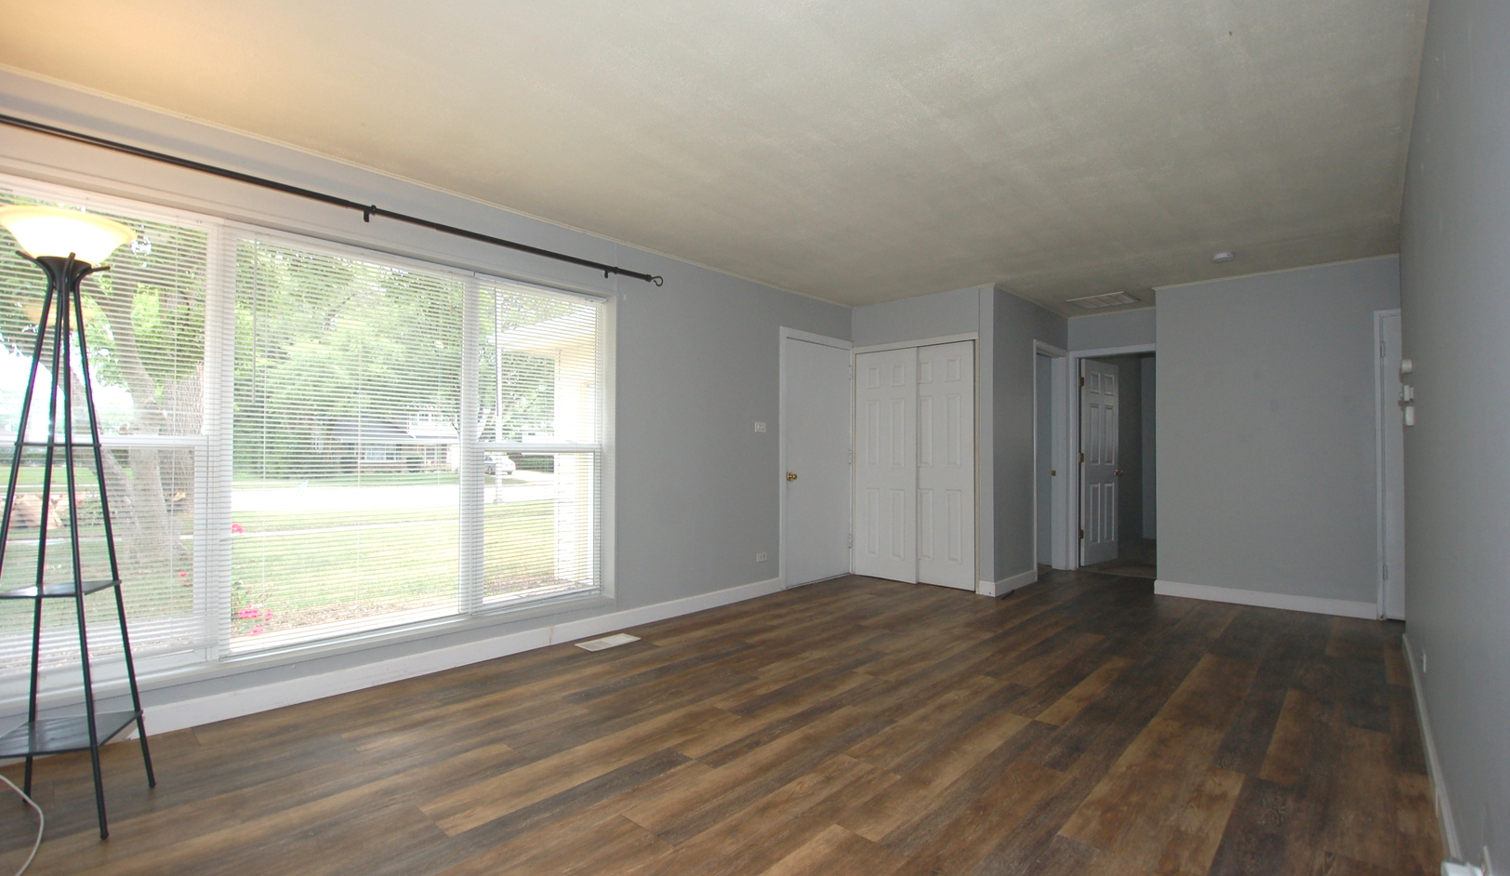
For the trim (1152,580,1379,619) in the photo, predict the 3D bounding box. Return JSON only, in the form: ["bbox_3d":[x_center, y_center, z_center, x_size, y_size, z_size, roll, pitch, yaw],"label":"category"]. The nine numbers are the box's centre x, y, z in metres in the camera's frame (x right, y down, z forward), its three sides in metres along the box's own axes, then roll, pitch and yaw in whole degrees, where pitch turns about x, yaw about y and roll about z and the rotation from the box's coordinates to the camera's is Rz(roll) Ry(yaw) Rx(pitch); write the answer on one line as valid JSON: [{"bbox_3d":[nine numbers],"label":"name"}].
[{"bbox_3d":[3.670,1.181,4.609,1.250,0.105,0.020,-1,-2,41],"label":"trim"}]

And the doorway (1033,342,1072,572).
[{"bbox_3d":[2.679,0.226,5.777,0.130,2.050,0.810,-1,-2,44],"label":"doorway"}]

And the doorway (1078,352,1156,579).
[{"bbox_3d":[3.421,0.242,5.844,0.730,2.030,0.120,-1,-2,44],"label":"doorway"}]

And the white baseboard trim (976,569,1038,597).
[{"bbox_3d":[2.095,1.183,5.175,0.135,0.105,0.810,-1,-2,44],"label":"white baseboard trim"}]

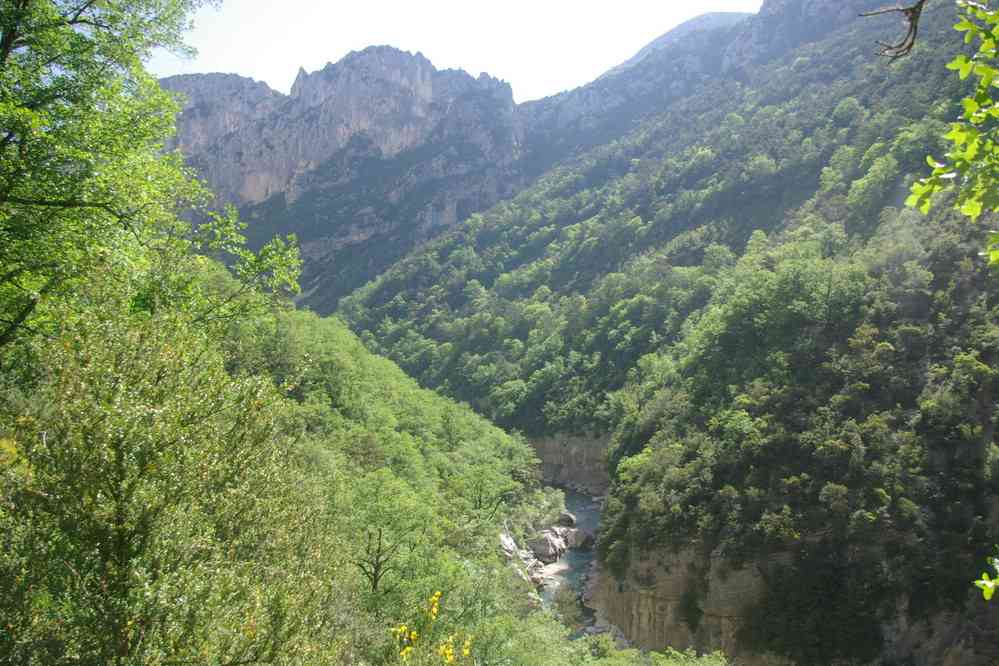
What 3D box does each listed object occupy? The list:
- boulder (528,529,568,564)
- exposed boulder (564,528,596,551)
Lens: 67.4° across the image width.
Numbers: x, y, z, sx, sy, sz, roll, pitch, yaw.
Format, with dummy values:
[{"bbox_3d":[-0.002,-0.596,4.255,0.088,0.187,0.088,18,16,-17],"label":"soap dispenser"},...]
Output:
[{"bbox_3d":[7.120,31.350,110.000,5.600,4.100,5.000,0,4,0],"label":"boulder"},{"bbox_3d":[12.330,31.420,114.000,4.700,2.600,3.700,0,4,0],"label":"exposed boulder"}]

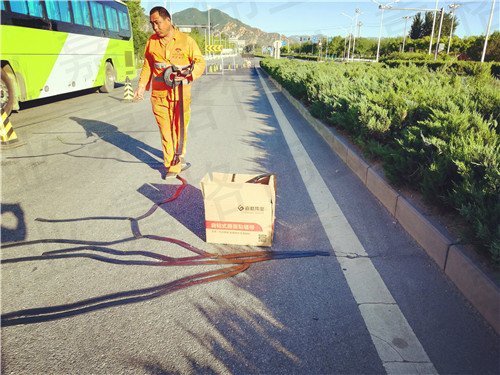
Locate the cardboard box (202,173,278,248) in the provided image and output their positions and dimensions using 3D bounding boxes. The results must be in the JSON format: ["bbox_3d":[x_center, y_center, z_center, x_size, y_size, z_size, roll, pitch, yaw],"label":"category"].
[{"bbox_3d":[-0.067,0.153,2.679,0.470,0.450,0.250,2,20,6],"label":"cardboard box"}]

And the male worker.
[{"bbox_3d":[-0.830,-0.966,3.956,0.680,1.700,0.480,7,21,19],"label":"male worker"}]

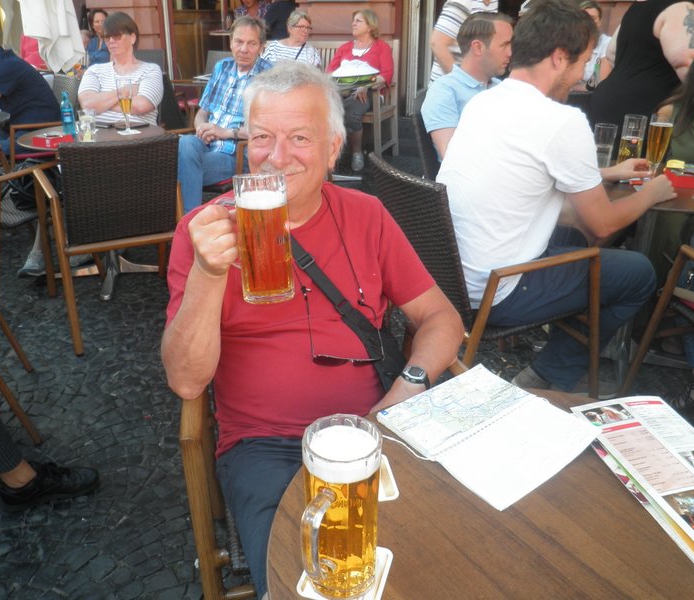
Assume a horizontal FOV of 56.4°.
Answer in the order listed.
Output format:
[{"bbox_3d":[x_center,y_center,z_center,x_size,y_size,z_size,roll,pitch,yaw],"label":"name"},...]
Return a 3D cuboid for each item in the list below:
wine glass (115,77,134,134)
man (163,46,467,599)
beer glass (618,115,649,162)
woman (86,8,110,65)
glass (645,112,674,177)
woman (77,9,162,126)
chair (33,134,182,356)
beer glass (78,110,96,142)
[{"bbox_3d":[-1.035,-0.902,3.020,0.078,0.238,0.078,0,24,0],"label":"wine glass"},{"bbox_3d":[-0.060,0.227,1.194,0.580,1.240,0.780,-4,25,-9],"label":"man"},{"bbox_3d":[0.984,-0.533,2.242,0.076,0.200,0.076,0,25,0],"label":"beer glass"},{"bbox_3d":[-2.080,-1.792,5.560,0.480,1.260,0.750,-2,25,-5],"label":"woman"},{"bbox_3d":[1.115,-0.546,2.315,0.083,0.228,0.083,0,24,0],"label":"glass"},{"bbox_3d":[-1.240,-0.873,3.561,0.530,1.270,0.780,3,25,5],"label":"woman"},{"bbox_3d":[-1.039,-0.340,2.881,0.575,0.860,0.680,-14,28,-28],"label":"chair"},{"bbox_3d":[-1.155,-0.768,2.870,0.078,0.135,0.078,0,24,0],"label":"beer glass"}]

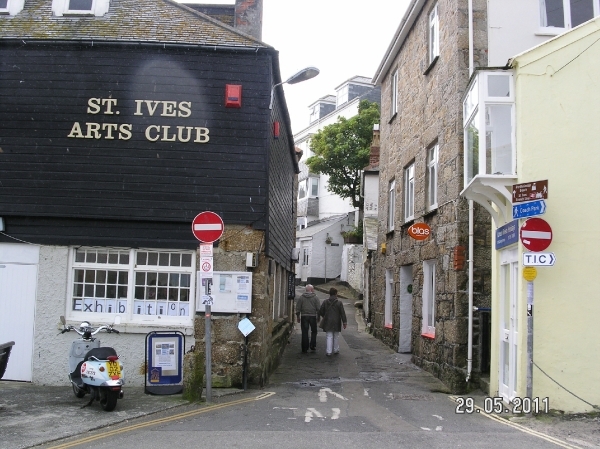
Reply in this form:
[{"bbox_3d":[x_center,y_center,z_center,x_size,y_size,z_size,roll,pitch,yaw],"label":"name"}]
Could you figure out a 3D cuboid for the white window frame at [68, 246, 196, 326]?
[{"bbox_3d":[-2.688,0.997,10.500,2.050,1.200,0.120,1,-6,-1],"label":"white window frame"}]

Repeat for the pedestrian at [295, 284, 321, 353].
[{"bbox_3d":[0.222,2.371,16.600,0.600,1.730,0.400,1,-6,1],"label":"pedestrian"}]

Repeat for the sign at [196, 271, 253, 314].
[{"bbox_3d":[-1.190,1.071,10.400,0.880,0.645,0.080,2,-6,0],"label":"sign"}]

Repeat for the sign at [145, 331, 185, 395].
[{"bbox_3d":[-2.013,2.064,9.919,0.580,0.940,0.480,2,-6,-4],"label":"sign"}]

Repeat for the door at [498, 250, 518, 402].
[{"bbox_3d":[3.216,1.535,10.150,0.090,2.320,1.300,1,-6,7],"label":"door"}]

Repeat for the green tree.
[{"bbox_3d":[2.686,-3.138,35.000,4.800,6.800,4.600,1,-6,0],"label":"green tree"}]

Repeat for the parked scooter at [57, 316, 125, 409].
[{"bbox_3d":[-2.818,1.896,9.106,0.740,1.160,1.750,5,-7,-33],"label":"parked scooter"}]

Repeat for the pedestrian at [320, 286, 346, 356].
[{"bbox_3d":[0.792,2.368,15.900,0.600,1.660,0.420,2,-6,0],"label":"pedestrian"}]

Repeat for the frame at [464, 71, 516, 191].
[{"bbox_3d":[2.924,-1.356,10.161,0.550,1.530,1.500,1,-6,7],"label":"frame"}]

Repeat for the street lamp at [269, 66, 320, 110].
[{"bbox_3d":[-0.074,-2.248,10.880,0.880,0.620,0.280,-2,-7,25],"label":"street lamp"}]

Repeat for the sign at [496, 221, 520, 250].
[{"bbox_3d":[2.930,0.165,9.330,0.040,0.300,1.600,0,-6,7],"label":"sign"}]

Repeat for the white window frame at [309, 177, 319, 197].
[{"bbox_3d":[0.862,-2.425,42.000,0.650,1.320,0.120,2,-6,0],"label":"white window frame"}]

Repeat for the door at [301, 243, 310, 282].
[{"bbox_3d":[0.282,1.823,32.000,0.100,1.950,0.880,5,-7,-32],"label":"door"}]

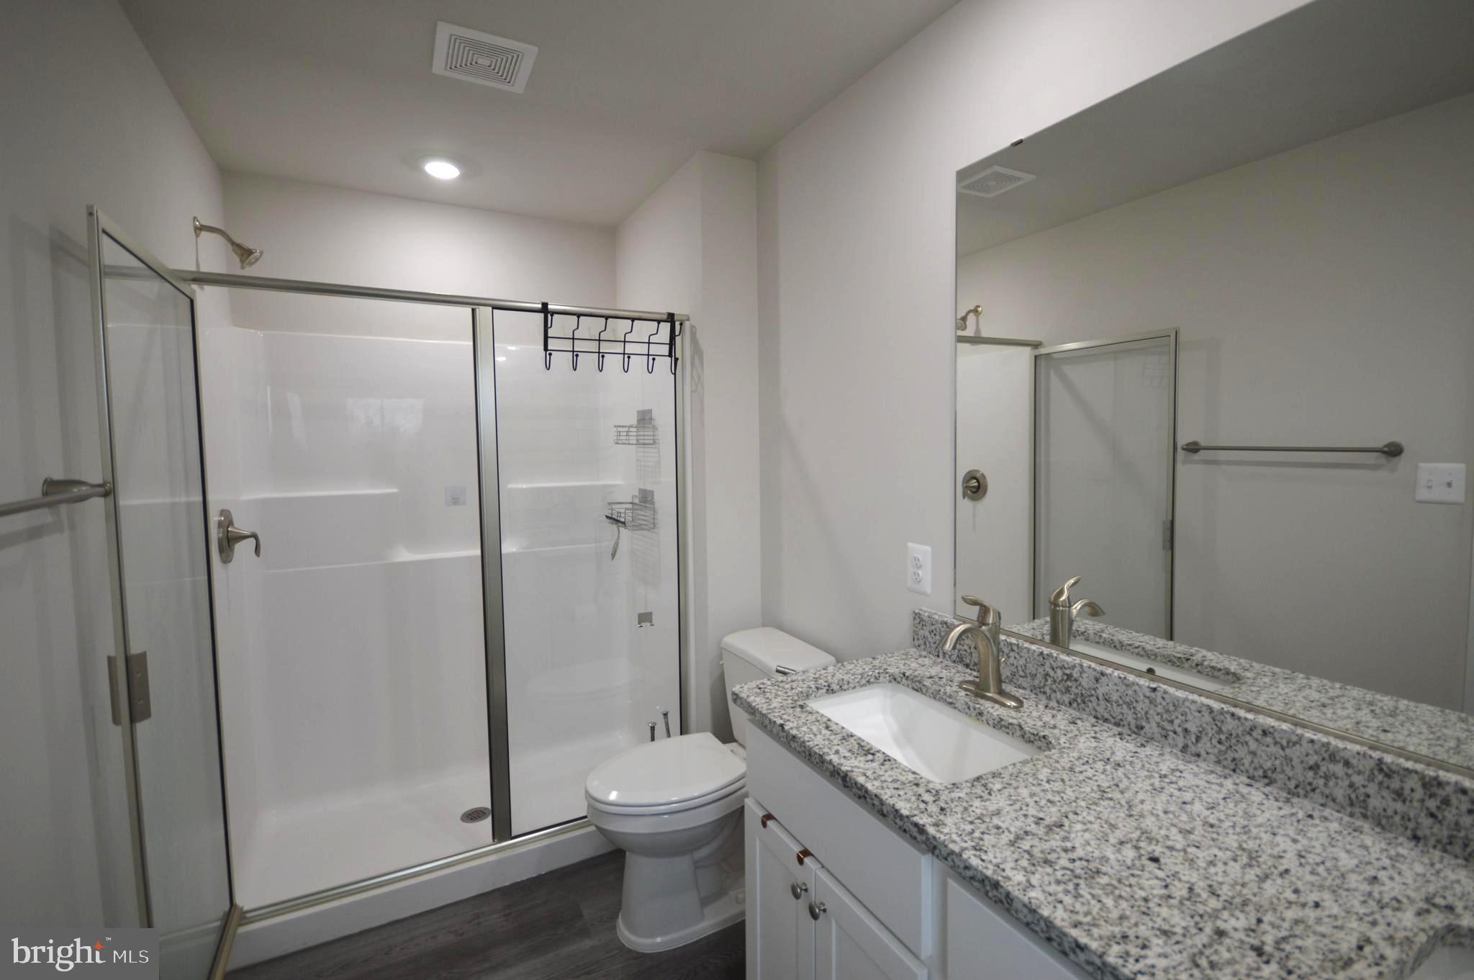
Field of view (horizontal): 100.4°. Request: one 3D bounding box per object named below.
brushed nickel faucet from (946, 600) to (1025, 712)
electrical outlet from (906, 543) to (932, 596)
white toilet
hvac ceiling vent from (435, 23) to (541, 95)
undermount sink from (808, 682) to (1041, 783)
[{"bbox_3d":[0.504,0.334,1.293,0.167,0.223,0.156,-3,4,-28],"label":"brushed nickel faucet"},{"bbox_3d":[0.485,0.210,1.629,0.009,0.128,0.086,-3,4,-28],"label":"electrical outlet"},{"bbox_3d":[-0.098,0.888,1.926,0.765,0.700,0.420,-3,4,-28],"label":"white toilet"},{"bbox_3d":[-0.677,-1.156,1.643,0.235,0.018,0.233,-3,4,-28],"label":"hvac ceiling vent"},{"bbox_3d":[0.359,0.538,1.224,0.283,0.155,0.429,-3,4,-28],"label":"undermount sink"}]

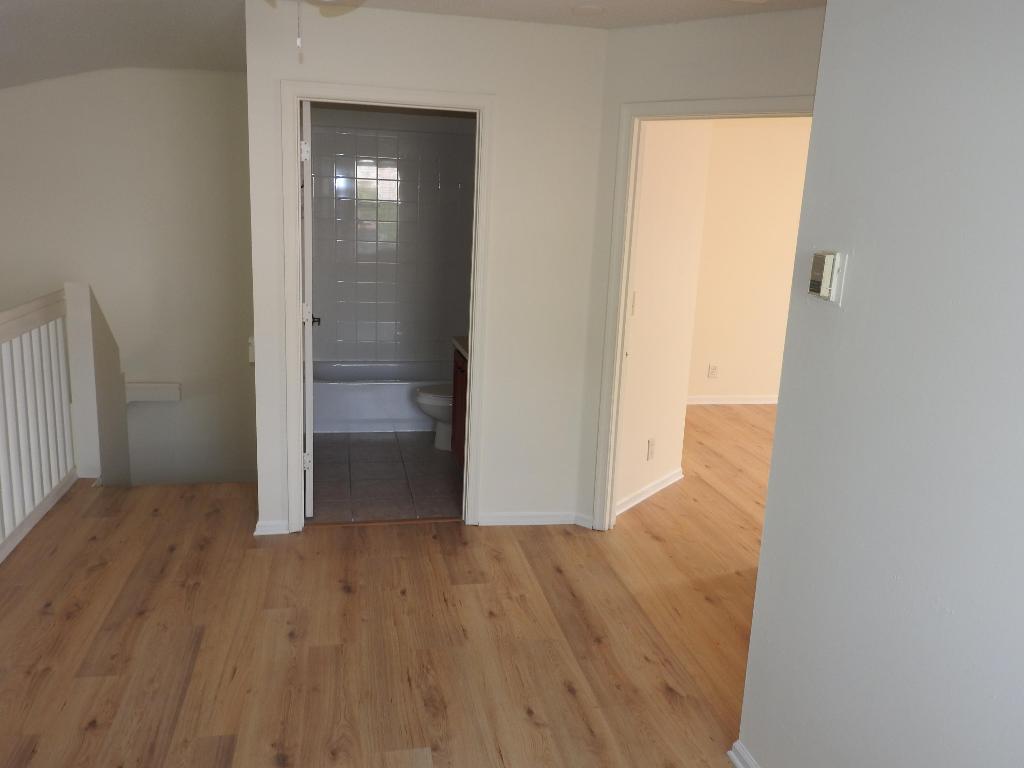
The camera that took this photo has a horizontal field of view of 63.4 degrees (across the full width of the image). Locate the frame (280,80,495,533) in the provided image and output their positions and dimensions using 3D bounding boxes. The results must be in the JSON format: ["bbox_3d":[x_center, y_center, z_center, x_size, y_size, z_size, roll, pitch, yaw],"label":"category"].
[{"bbox_3d":[-0.605,-0.313,4.032,0.955,2.120,0.140,0,12,-11],"label":"frame"}]

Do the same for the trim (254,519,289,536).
[{"bbox_3d":[-1.186,0.701,4.073,0.165,0.073,0.018,0,12,-11],"label":"trim"}]

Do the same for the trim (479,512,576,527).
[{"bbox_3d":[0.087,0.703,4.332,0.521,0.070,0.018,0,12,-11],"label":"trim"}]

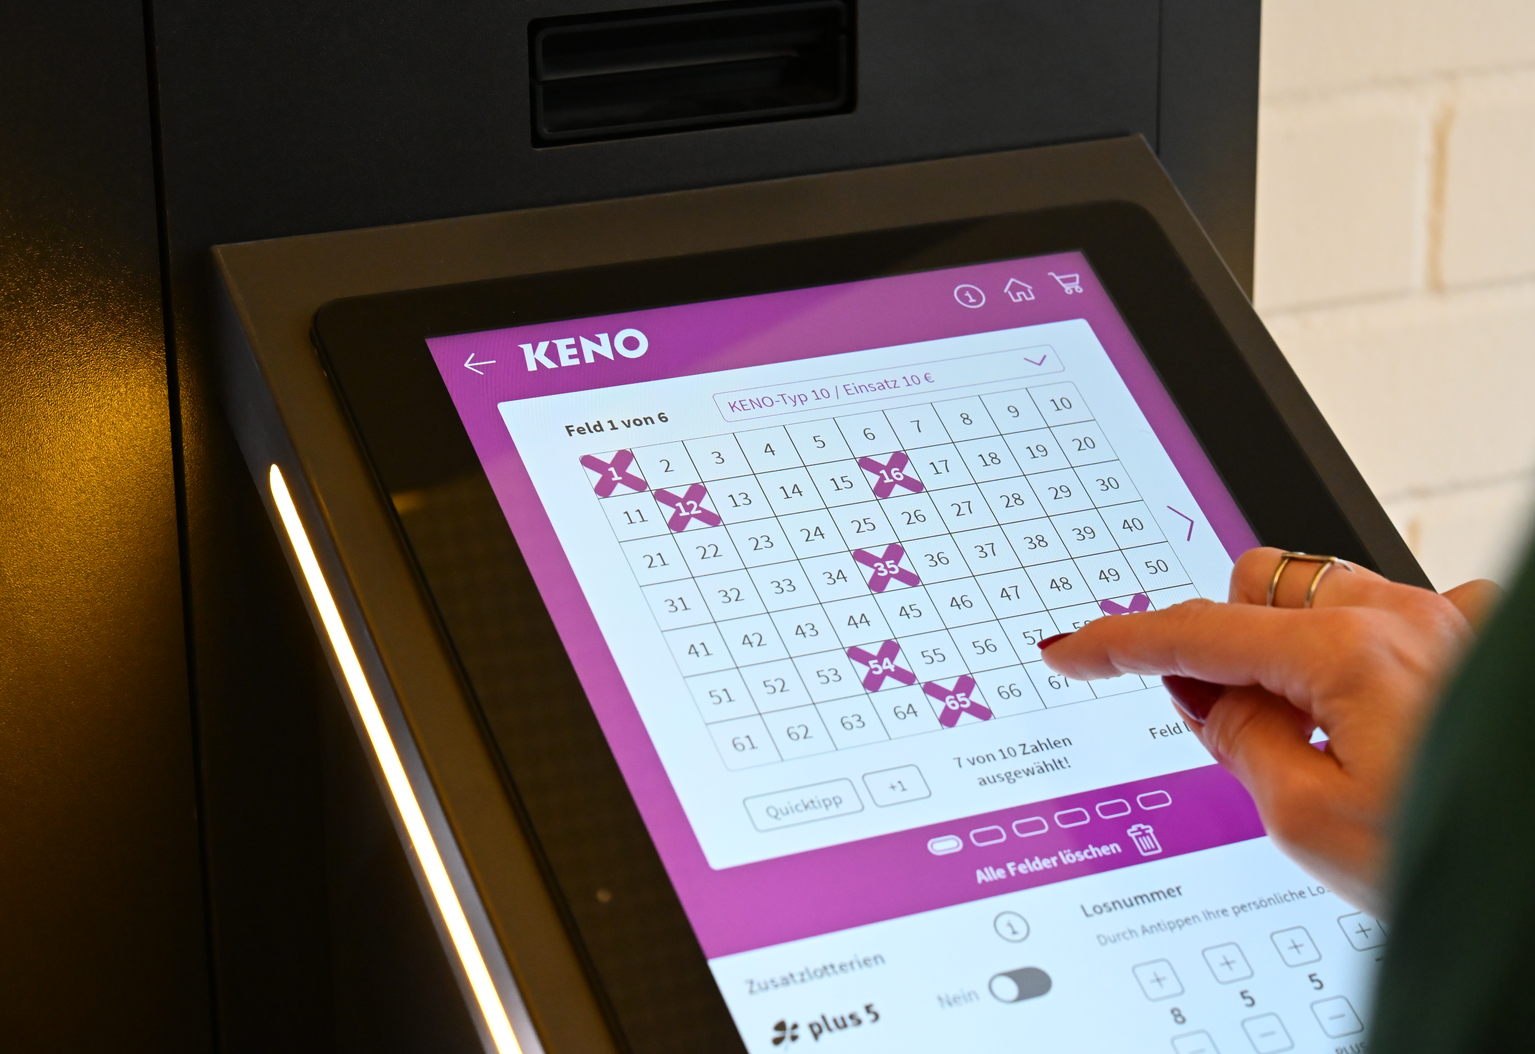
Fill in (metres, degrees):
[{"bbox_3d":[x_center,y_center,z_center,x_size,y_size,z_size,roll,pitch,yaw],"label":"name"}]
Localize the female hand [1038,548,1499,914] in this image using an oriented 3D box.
[{"bbox_3d":[0.127,0.044,0.762,0.095,0.072,0.155,-7,15,-44],"label":"female hand"}]

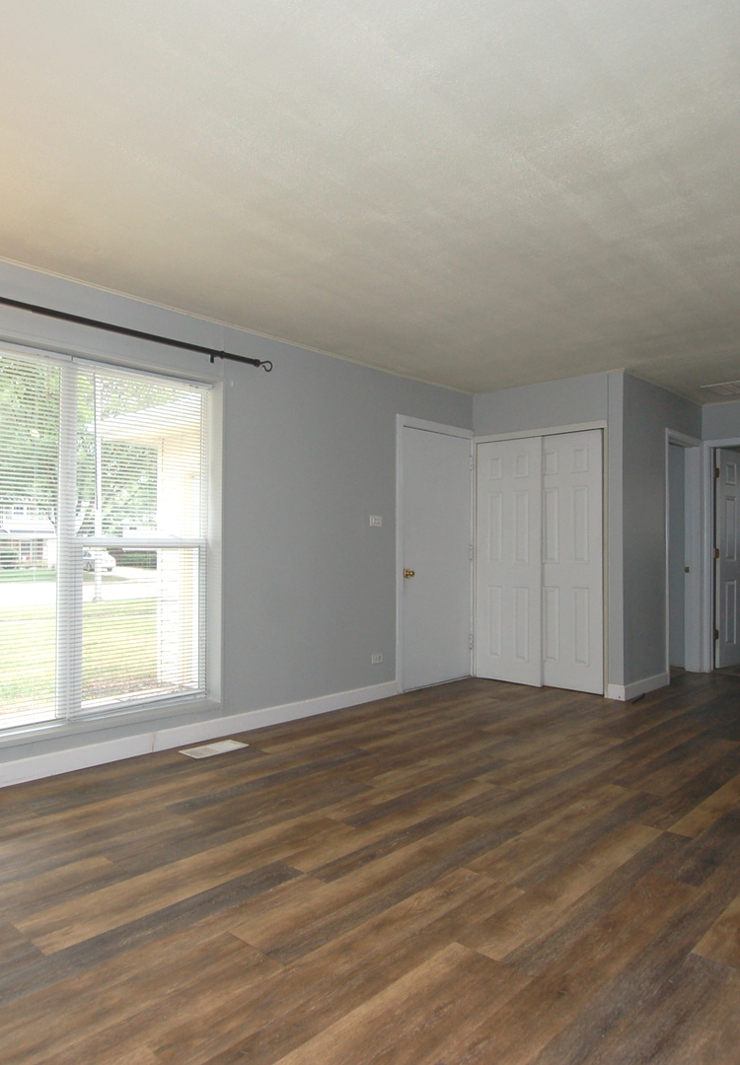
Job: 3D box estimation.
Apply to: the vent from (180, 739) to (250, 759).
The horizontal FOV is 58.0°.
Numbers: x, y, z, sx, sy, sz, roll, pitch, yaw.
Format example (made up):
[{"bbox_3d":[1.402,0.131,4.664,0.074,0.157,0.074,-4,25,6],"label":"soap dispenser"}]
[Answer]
[{"bbox_3d":[-0.851,1.179,3.646,0.155,0.012,0.325,-1,-2,44],"label":"vent"}]

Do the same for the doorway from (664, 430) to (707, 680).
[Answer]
[{"bbox_3d":[2.679,0.226,5.777,0.130,2.050,0.810,-1,-2,44],"label":"doorway"}]

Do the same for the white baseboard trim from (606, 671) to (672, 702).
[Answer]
[{"bbox_3d":[2.095,1.183,5.175,0.135,0.105,0.810,-1,-2,44],"label":"white baseboard trim"}]

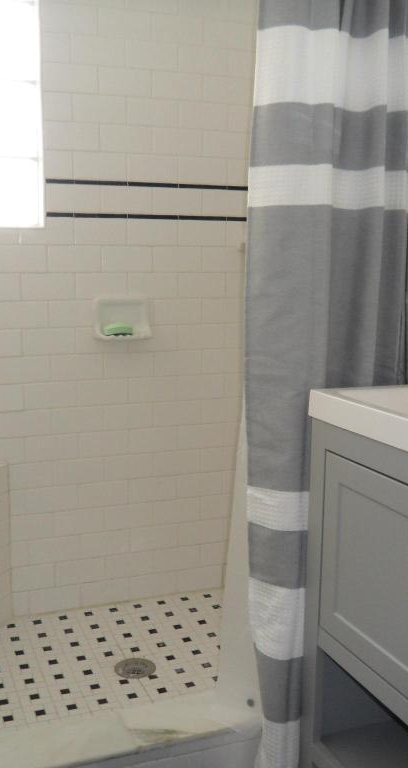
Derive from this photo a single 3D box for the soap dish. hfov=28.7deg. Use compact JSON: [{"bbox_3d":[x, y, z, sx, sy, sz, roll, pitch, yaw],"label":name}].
[{"bbox_3d":[-0.236,-0.192,2.318,0.163,0.127,0.068,-3,10,-20],"label":"soap dish"}]

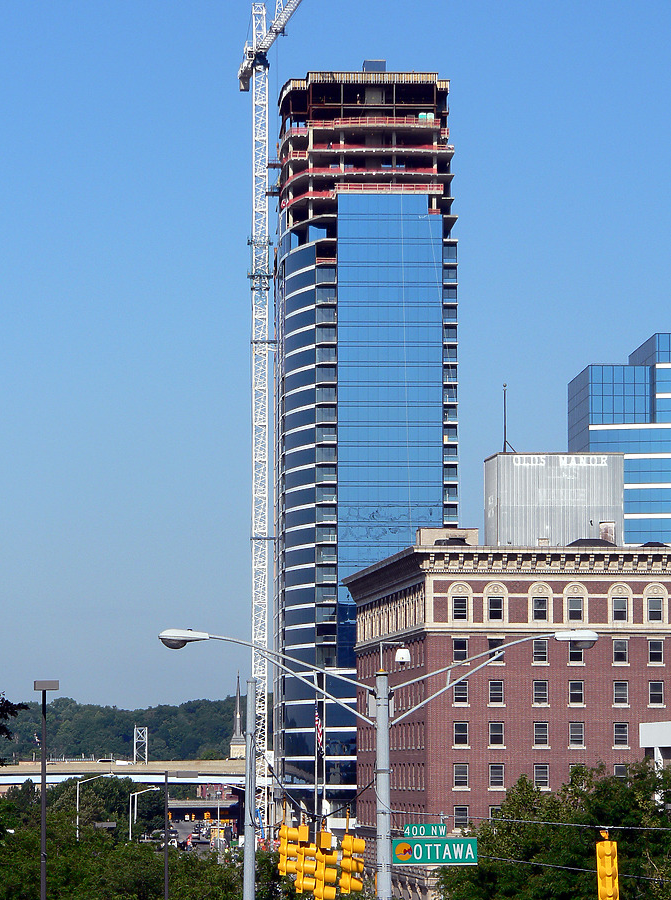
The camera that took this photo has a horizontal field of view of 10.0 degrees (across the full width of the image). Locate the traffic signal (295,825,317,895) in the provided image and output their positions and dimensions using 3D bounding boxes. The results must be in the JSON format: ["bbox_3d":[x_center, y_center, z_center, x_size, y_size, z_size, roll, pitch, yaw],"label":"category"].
[{"bbox_3d":[-0.632,8.567,80.500,0.450,1.380,0.340,1,-5,-8],"label":"traffic signal"}]

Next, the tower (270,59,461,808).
[{"bbox_3d":[5.125,1.033,636.136,30.000,121.500,46.000,0,-5,0],"label":"tower"}]

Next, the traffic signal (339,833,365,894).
[{"bbox_3d":[0.305,7.737,72.000,0.450,1.100,0.340,1,-5,-8],"label":"traffic signal"}]

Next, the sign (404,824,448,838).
[{"bbox_3d":[1.641,6.935,70.000,0.765,0.229,0.020,0,-5,0],"label":"sign"}]

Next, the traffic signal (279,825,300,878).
[{"bbox_3d":[-0.999,8.639,83.000,0.450,1.080,0.340,1,-5,-8],"label":"traffic signal"}]

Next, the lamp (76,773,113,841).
[{"bbox_3d":[-21.830,34.246,350.000,3.300,10.000,0.350,0,-5,0],"label":"lamp"}]

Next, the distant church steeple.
[{"bbox_3d":[-30.874,82.954,1200.000,5.000,28.500,5.000,0,-5,0],"label":"distant church steeple"}]

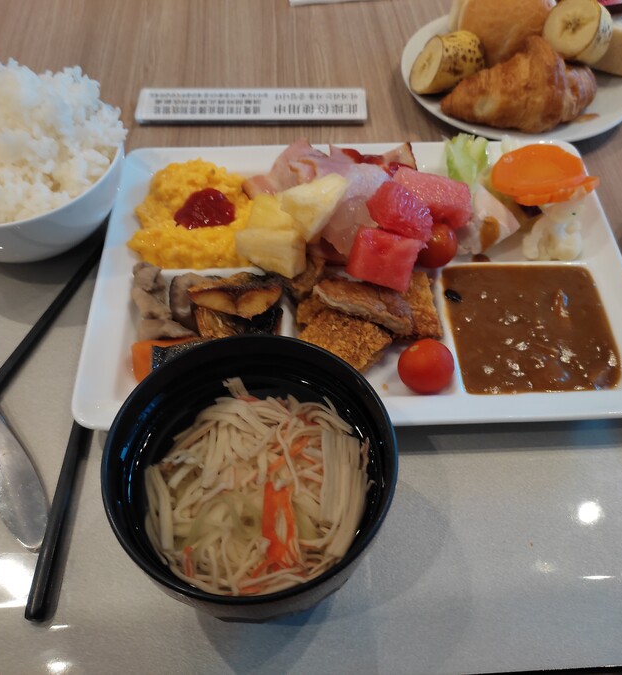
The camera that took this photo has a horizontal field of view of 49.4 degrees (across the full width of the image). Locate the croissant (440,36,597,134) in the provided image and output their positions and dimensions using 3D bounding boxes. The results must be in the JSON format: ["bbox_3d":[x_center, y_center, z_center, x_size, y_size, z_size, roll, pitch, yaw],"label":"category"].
[{"bbox_3d":[0.128,-0.155,0.418,0.096,0.050,0.062,-7,54,-5],"label":"croissant"}]

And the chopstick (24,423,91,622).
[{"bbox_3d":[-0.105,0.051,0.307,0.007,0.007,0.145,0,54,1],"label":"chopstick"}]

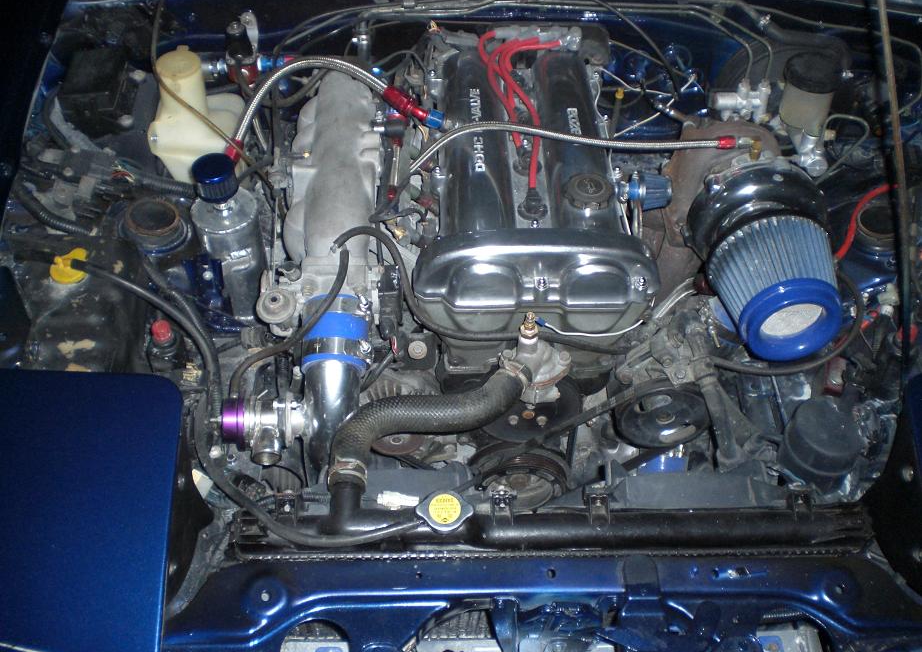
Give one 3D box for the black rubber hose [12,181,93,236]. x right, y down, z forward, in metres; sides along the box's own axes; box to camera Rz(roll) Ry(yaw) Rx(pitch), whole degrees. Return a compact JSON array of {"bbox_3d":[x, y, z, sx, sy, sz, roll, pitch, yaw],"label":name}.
[{"bbox_3d":[-0.555,-0.158,1.381,0.117,0.046,0.069,0,50,-3],"label":"black rubber hose"}]

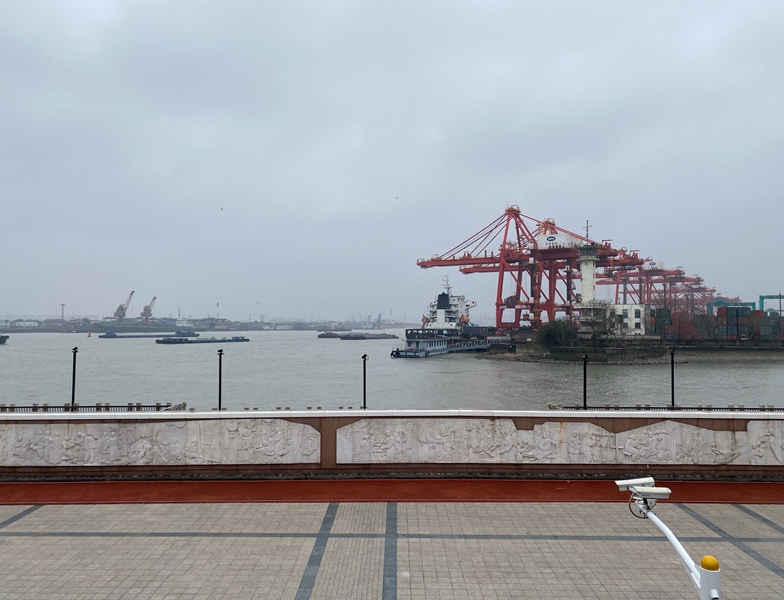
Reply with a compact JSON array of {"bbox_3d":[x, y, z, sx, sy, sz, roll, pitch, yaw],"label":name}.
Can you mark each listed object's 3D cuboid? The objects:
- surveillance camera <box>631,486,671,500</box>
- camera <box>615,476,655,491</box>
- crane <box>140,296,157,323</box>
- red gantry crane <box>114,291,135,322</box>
[{"bbox_3d":[2.409,1.796,5.600,0.365,0.105,0.125,6,1,-10],"label":"surveillance camera"},{"bbox_3d":[2.396,1.818,5.930,0.365,0.105,0.125,-9,1,8],"label":"camera"},{"bbox_3d":[-284.795,13.427,705.000,18.000,34.000,11.000,-1,2,-18],"label":"crane"},{"bbox_3d":[-311.205,9.780,700.000,22.500,41.000,11.000,-1,2,-18],"label":"red gantry crane"}]

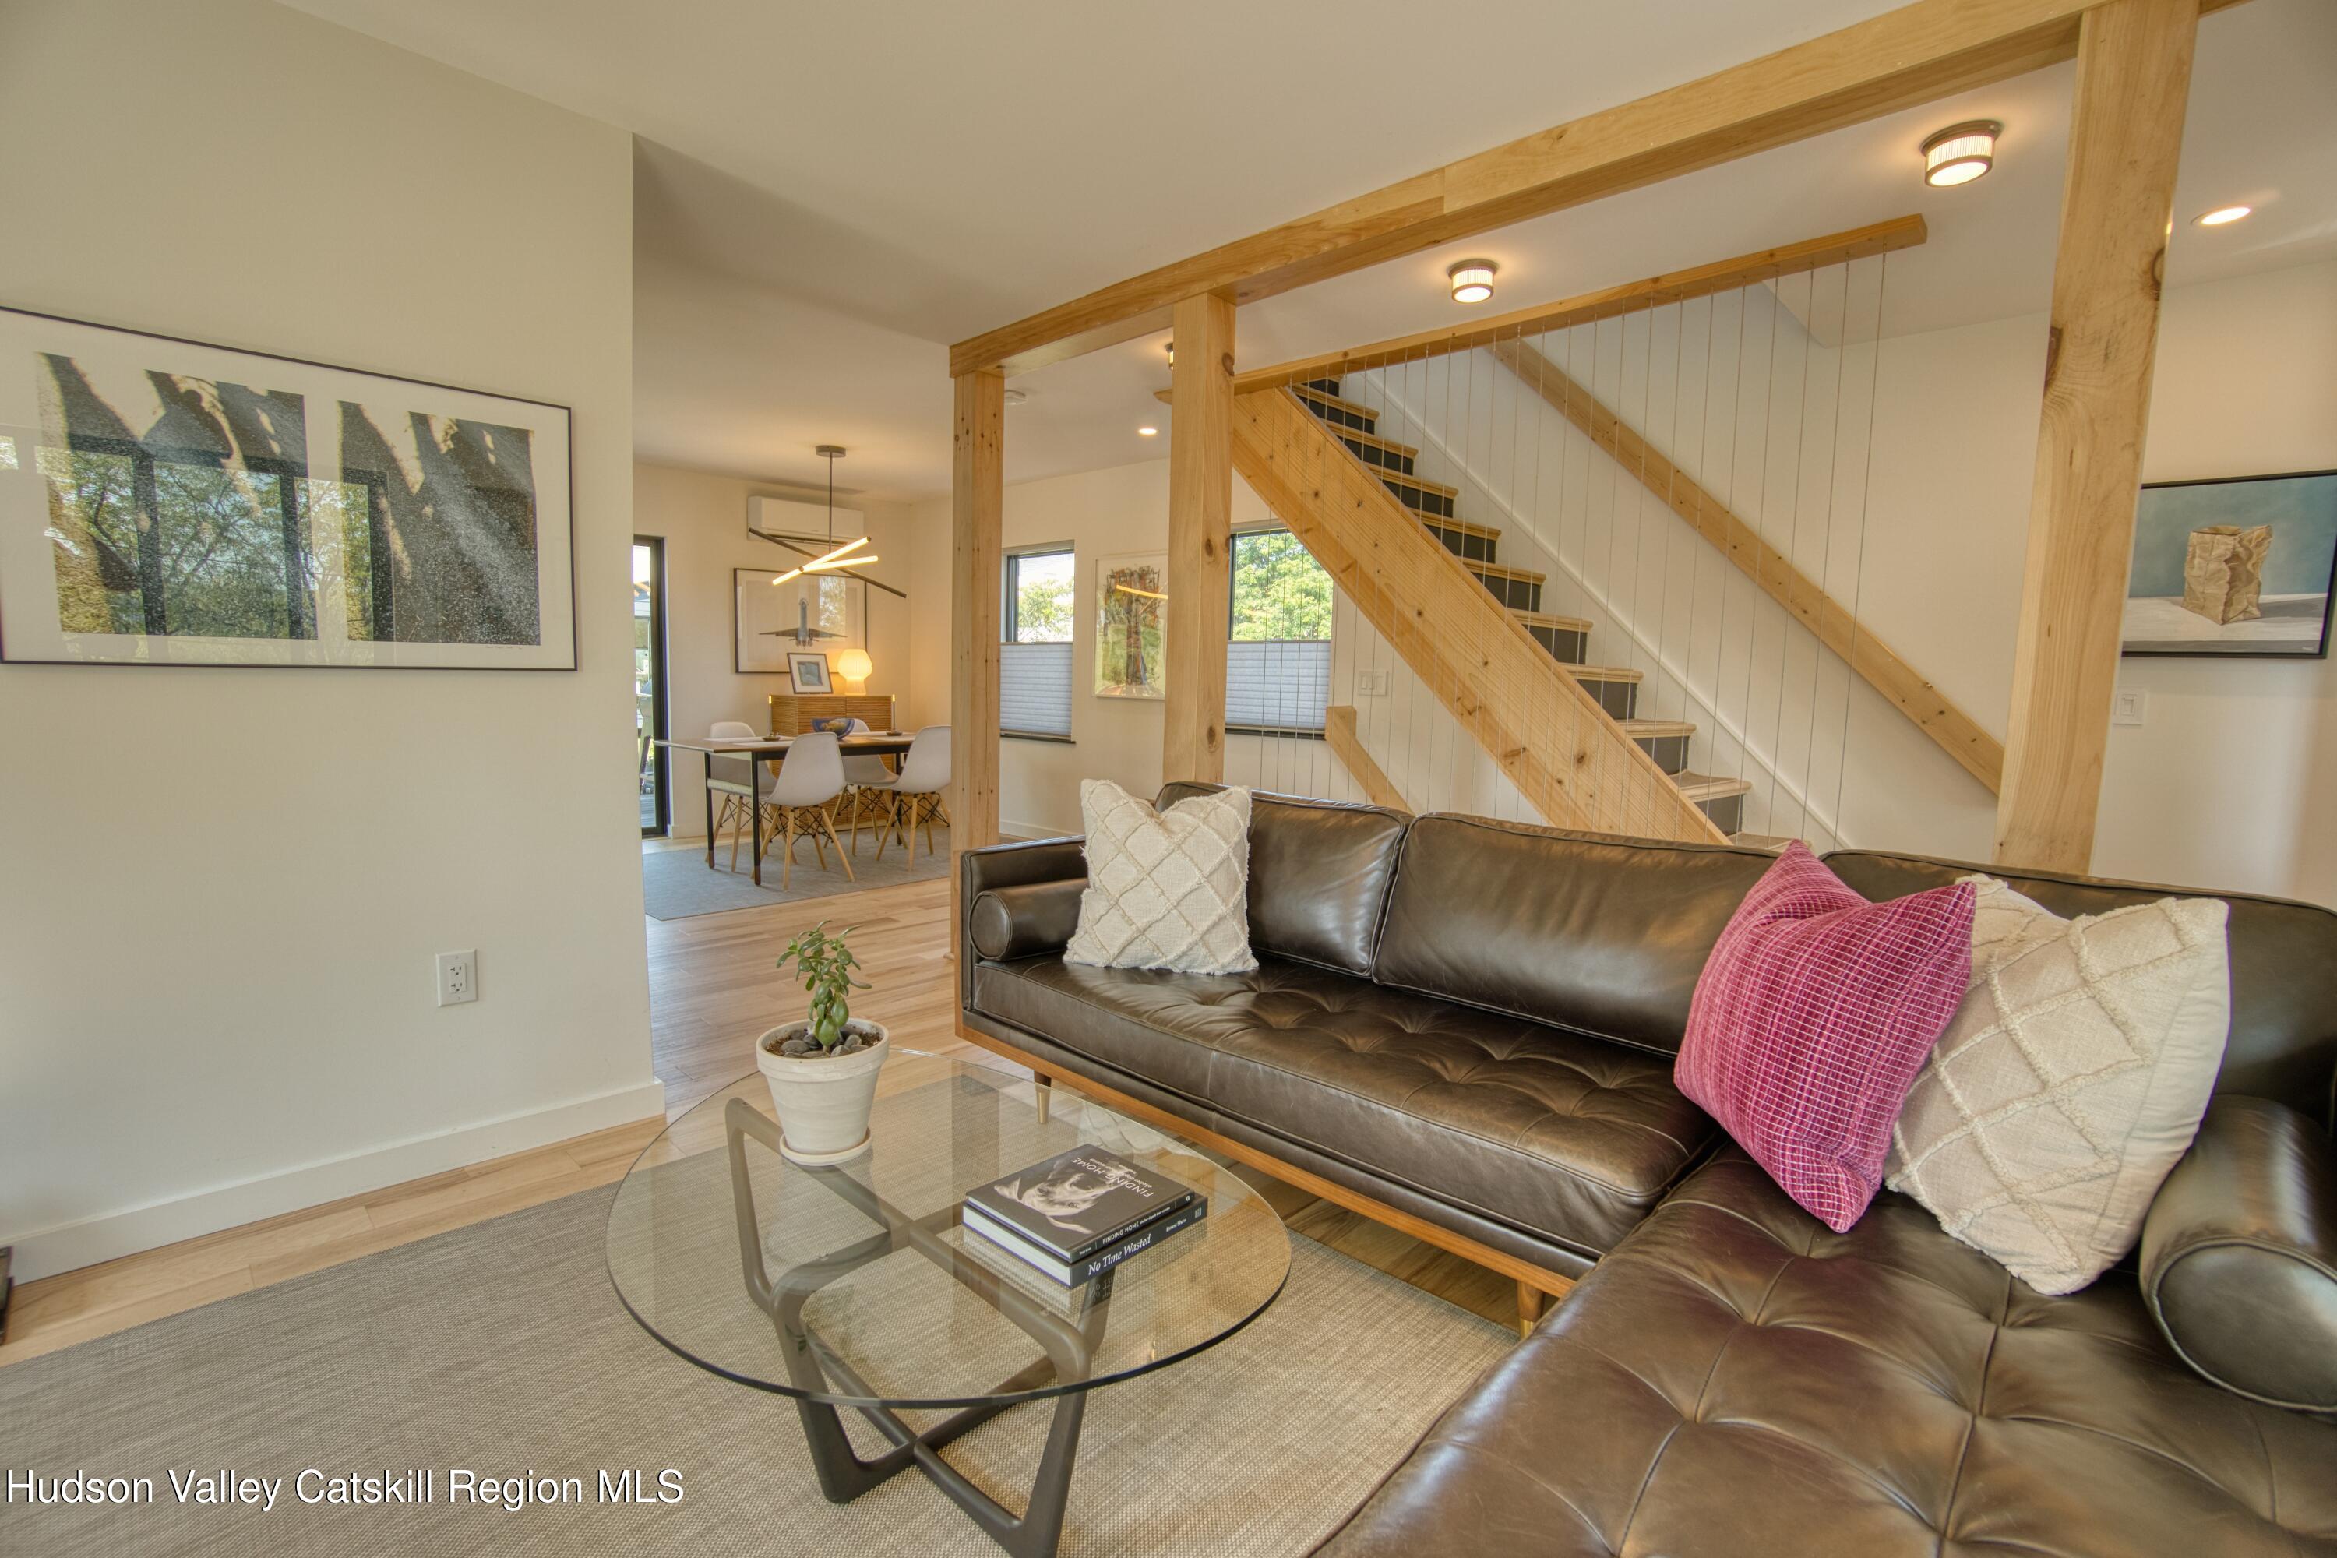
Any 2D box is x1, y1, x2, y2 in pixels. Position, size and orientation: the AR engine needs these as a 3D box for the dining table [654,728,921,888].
[{"bbox_3d":[-2.050,0.140,5.927,0.813,0.734,1.686,7,8,42],"label":"dining table"}]

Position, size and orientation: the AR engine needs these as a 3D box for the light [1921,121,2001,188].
[{"bbox_3d":[1.725,-1.353,2.122,0.148,0.078,0.148,8,9,43],"label":"light"}]

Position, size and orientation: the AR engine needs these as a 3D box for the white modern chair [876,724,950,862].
[{"bbox_3d":[-1.539,0.100,6.005,0.516,0.823,0.466,7,8,42],"label":"white modern chair"}]

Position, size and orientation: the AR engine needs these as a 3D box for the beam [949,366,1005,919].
[{"bbox_3d":[-0.755,-0.408,3.847,0.140,2.261,0.140,8,9,43],"label":"beam"}]

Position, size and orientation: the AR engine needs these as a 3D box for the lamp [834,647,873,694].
[{"bbox_3d":[-2.239,-0.762,6.978,0.245,0.340,0.245,8,9,43],"label":"lamp"}]

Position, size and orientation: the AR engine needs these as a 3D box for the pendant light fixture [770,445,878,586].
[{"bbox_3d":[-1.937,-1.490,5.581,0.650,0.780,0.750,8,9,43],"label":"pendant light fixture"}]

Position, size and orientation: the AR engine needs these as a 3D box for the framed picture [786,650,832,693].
[{"bbox_3d":[-2.513,-0.744,6.827,0.025,0.293,0.273,-17,-8,42],"label":"framed picture"}]

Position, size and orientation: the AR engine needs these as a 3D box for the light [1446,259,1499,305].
[{"bbox_3d":[0.904,-1.479,2.902,0.149,0.077,0.149,2,6,0],"label":"light"}]

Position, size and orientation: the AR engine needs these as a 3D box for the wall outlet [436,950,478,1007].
[{"bbox_3d":[-1.584,0.445,2.172,0.071,0.116,0.009,-4,9,-42],"label":"wall outlet"}]

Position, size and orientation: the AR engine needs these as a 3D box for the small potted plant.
[{"bbox_3d":[-0.566,0.424,1.609,0.208,0.382,0.208,7,8,42],"label":"small potted plant"}]

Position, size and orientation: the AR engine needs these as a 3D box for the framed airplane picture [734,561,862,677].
[{"bbox_3d":[-2.578,-1.100,6.936,0.030,0.700,0.970,8,9,43],"label":"framed airplane picture"}]

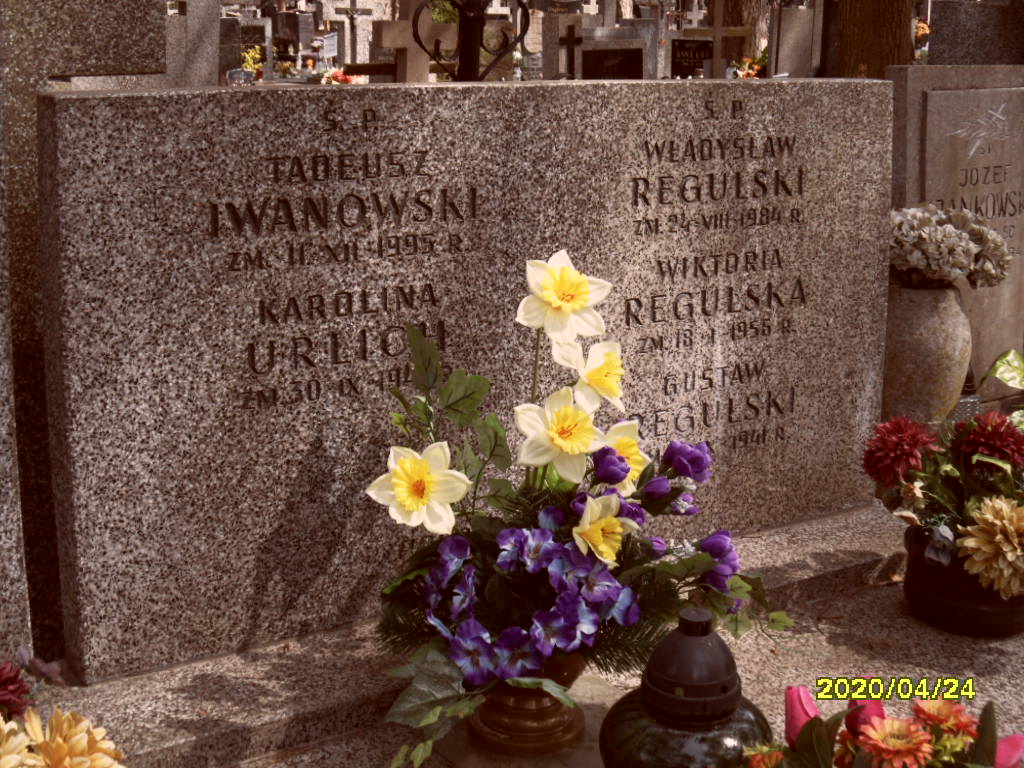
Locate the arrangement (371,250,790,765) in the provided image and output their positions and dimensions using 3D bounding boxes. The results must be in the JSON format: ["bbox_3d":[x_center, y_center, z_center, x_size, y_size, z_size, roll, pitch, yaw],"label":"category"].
[{"bbox_3d":[0.067,0.117,1.449,0.370,0.490,0.290,-2,12,-10],"label":"arrangement"}]

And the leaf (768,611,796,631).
[{"bbox_3d":[0.271,0.237,1.480,0.027,0.019,0.012,-2,12,-10],"label":"leaf"}]

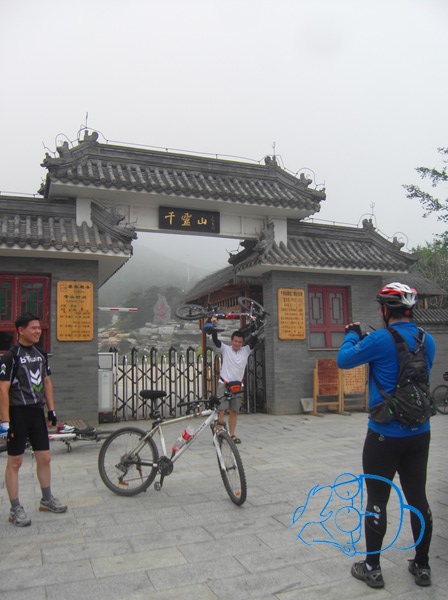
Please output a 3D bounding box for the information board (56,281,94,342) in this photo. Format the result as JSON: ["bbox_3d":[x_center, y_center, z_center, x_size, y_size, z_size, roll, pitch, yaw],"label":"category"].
[{"bbox_3d":[-2.658,0.204,8.675,0.617,1.070,0.040,1,-6,-22],"label":"information board"}]

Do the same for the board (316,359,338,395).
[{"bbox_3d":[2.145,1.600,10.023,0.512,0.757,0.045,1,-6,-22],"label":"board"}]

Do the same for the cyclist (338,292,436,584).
[{"bbox_3d":[0.993,0.797,3.082,0.560,1.790,0.560,0,-6,-13],"label":"cyclist"}]

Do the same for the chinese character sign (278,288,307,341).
[{"bbox_3d":[1.443,0.304,10.320,0.636,1.070,0.040,1,-6,-22],"label":"chinese character sign"}]

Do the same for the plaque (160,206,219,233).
[{"bbox_3d":[-0.687,-1.609,9.850,1.281,0.447,0.070,1,-6,-22],"label":"plaque"}]

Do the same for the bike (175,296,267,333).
[{"bbox_3d":[-0.047,0.251,7.600,1.450,0.500,0.900,-1,32,1],"label":"bike"}]

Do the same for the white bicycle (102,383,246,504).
[{"bbox_3d":[-0.480,1.387,4.623,1.605,1.000,0.570,-3,-6,17],"label":"white bicycle"}]

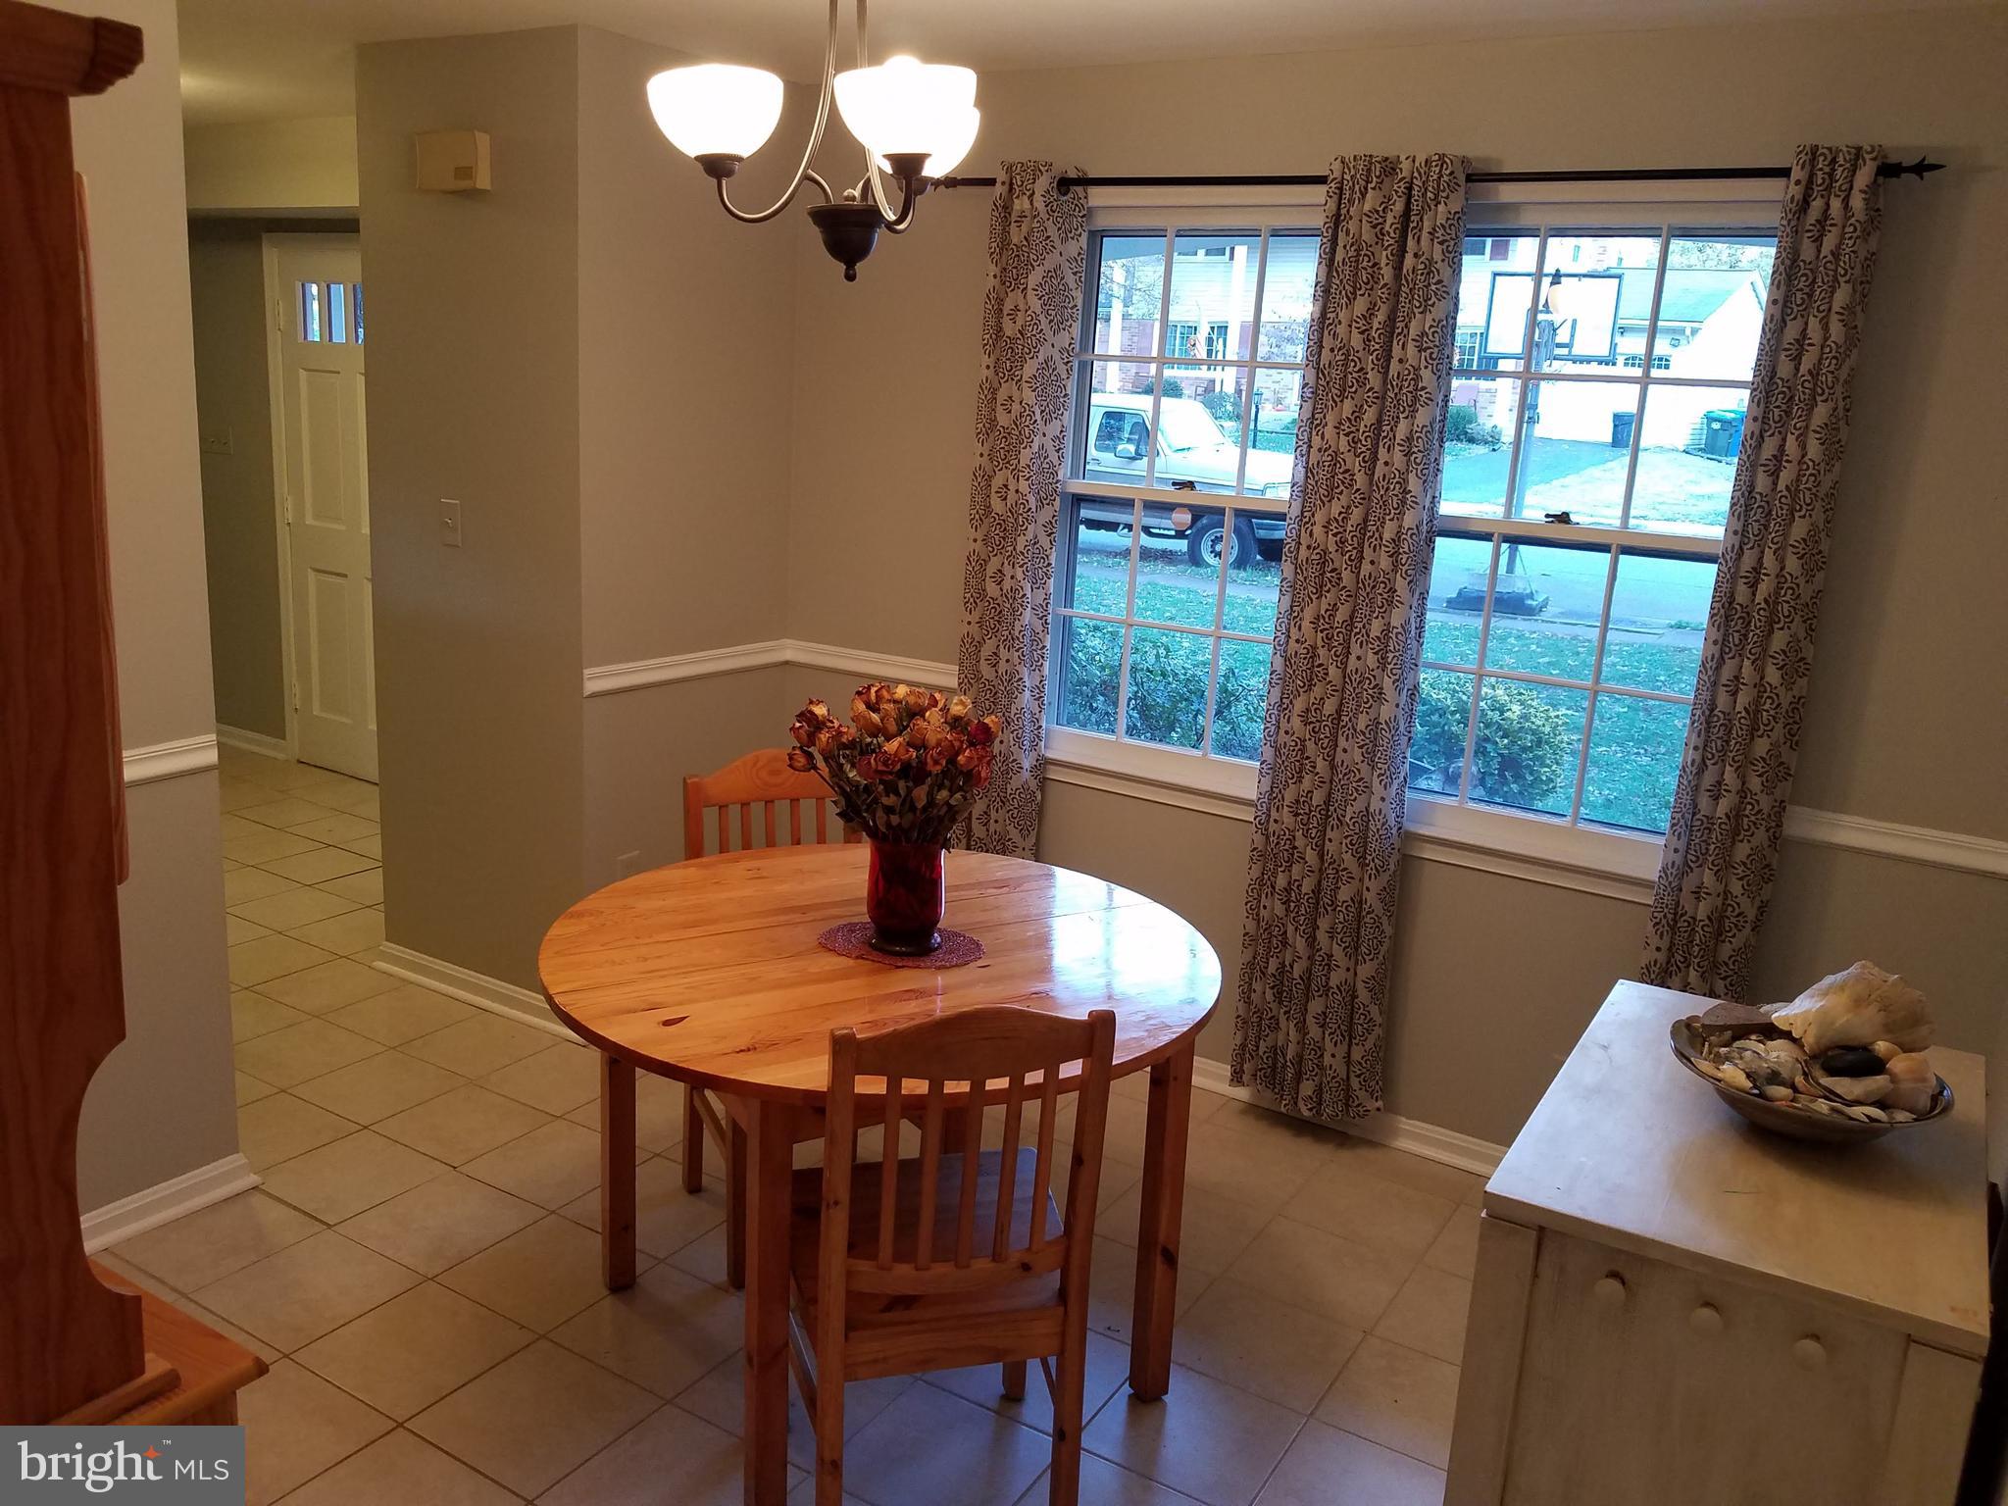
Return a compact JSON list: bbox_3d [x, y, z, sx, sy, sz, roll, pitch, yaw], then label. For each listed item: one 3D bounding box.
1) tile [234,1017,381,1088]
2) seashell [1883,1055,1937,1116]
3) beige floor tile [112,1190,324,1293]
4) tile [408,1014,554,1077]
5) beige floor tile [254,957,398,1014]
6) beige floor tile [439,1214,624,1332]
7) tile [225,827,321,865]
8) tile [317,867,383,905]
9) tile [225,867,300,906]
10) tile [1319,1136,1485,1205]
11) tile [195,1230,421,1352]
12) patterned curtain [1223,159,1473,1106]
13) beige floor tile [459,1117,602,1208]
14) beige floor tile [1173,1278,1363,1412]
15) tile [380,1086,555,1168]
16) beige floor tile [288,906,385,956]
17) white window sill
[{"bbox_3d":[-1.760,0.751,3.778,0.295,0.010,0.295,12,15,29],"label":"tile"},{"bbox_3d":[1.032,0.378,1.718,0.060,0.058,0.047,12,15,32],"label":"seashell"},{"bbox_3d":[-1.543,0.958,2.973,0.275,0.010,0.295,12,15,29],"label":"beige floor tile"},{"bbox_3d":[-1.320,0.744,3.798,0.300,0.012,0.300,11,15,30],"label":"tile"},{"bbox_3d":[-1.844,0.644,4.136,0.298,0.015,0.298,11,15,29],"label":"beige floor tile"},{"bbox_3d":[-0.891,1.016,2.946,0.299,0.010,0.299,12,15,29],"label":"beige floor tile"},{"bbox_3d":[-2.559,0.340,5.229,0.298,0.015,0.298,11,15,29],"label":"tile"},{"bbox_3d":[-2.074,0.445,4.996,0.299,0.010,0.299,12,15,29],"label":"tile"},{"bbox_3d":[-2.458,0.441,4.830,0.298,0.015,0.298,11,15,29],"label":"tile"},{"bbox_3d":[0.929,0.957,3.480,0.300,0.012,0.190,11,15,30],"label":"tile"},{"bbox_3d":[-1.283,0.997,2.790,0.298,0.015,0.298,11,15,29],"label":"tile"},{"bbox_3d":[0.789,-0.199,3.384,0.360,2.141,0.130,11,15,29],"label":"patterned curtain"},{"bbox_3d":[-0.964,0.890,3.253,0.300,0.012,0.300,11,15,30],"label":"beige floor tile"},{"bbox_3d":[0.471,1.090,2.769,0.300,0.012,0.300,11,15,30],"label":"beige floor tile"},{"bbox_3d":[-1.247,0.859,3.486,0.295,0.010,0.295,12,15,29],"label":"tile"},{"bbox_3d":[-1.946,0.544,4.535,0.298,0.015,0.298,11,15,29],"label":"beige floor tile"},{"bbox_3d":[0.757,0.136,3.595,1.601,0.136,0.080,12,15,29],"label":"white window sill"}]

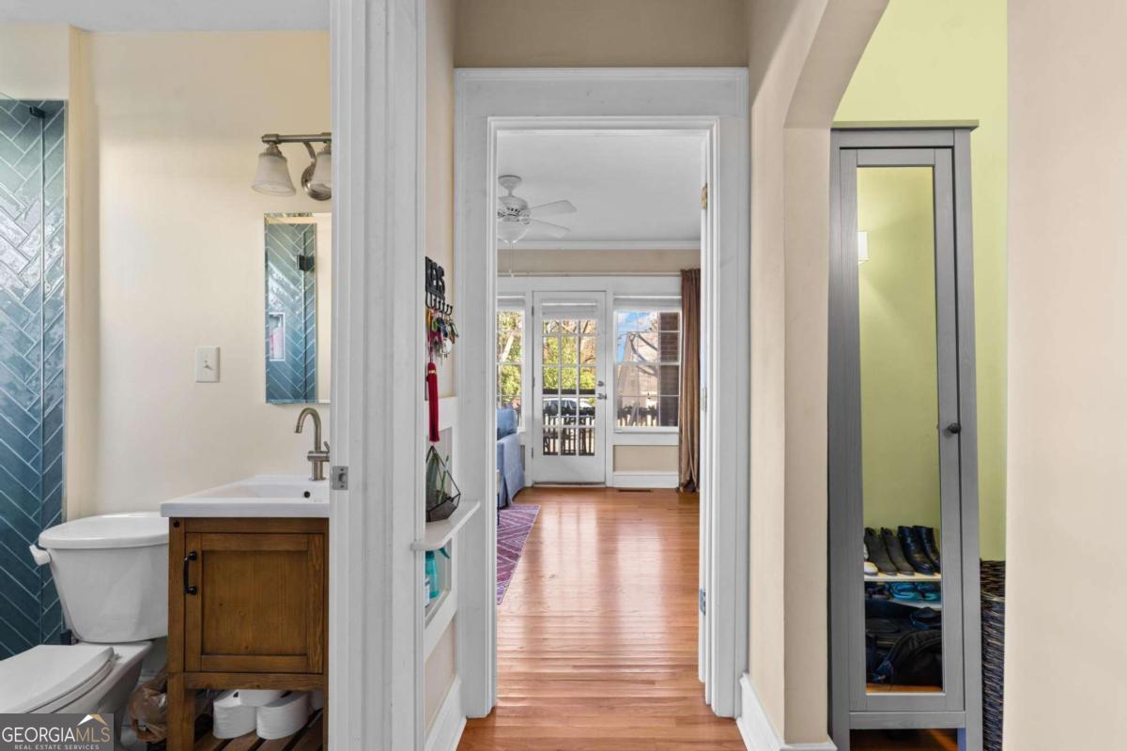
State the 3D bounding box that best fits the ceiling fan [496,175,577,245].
[{"bbox_3d":[-0.400,-1.190,3.600,1.060,0.490,1.060,0,0,0],"label":"ceiling fan"}]

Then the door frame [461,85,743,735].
[{"bbox_3d":[0.139,0.063,1.840,1.040,2.310,0.140,0,0,0],"label":"door frame"}]

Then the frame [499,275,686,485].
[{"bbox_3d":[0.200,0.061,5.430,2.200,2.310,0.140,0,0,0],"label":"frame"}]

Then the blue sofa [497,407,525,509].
[{"bbox_3d":[-1.400,0.765,4.930,1.950,0.870,0.880,0,0,0],"label":"blue sofa"}]

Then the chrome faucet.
[{"bbox_3d":[-0.775,0.217,1.550,0.095,0.235,0.155,0,0,0],"label":"chrome faucet"}]

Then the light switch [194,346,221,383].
[{"bbox_3d":[-1.160,-0.034,1.632,0.073,0.116,0.015,0,0,0],"label":"light switch"}]

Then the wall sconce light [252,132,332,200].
[{"bbox_3d":[-0.788,-0.637,1.550,0.305,0.210,0.185,0,0,0],"label":"wall sconce light"}]

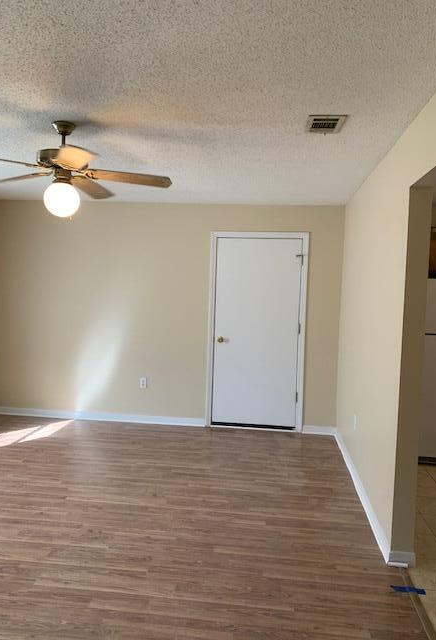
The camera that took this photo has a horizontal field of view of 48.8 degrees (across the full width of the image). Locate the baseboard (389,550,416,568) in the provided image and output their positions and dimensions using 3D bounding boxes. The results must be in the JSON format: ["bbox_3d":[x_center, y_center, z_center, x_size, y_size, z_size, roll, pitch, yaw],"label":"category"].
[{"bbox_3d":[1.038,1.350,2.714,0.150,0.084,0.032,2,4,7],"label":"baseboard"}]

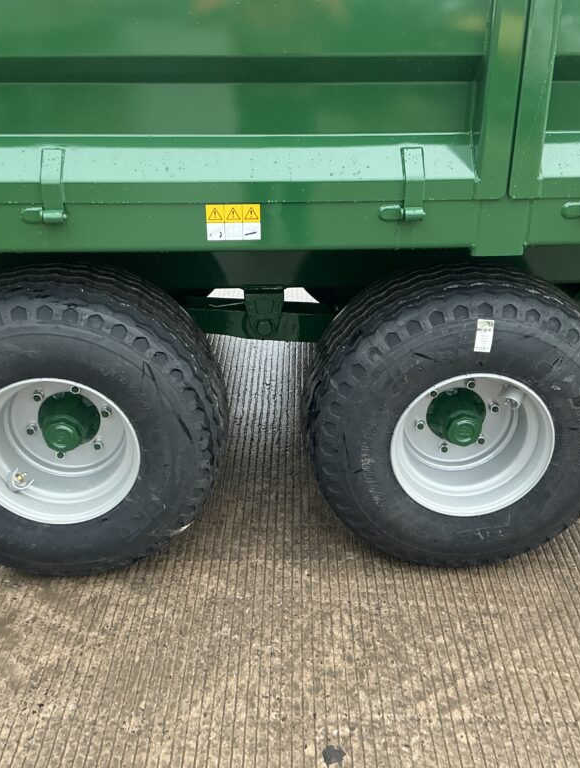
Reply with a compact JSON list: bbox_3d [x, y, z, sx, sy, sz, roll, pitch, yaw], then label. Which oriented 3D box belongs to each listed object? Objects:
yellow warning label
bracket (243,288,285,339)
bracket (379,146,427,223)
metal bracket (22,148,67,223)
[{"bbox_3d":[-0.122,-0.352,1.810,0.118,0.079,0.003,-1,25,-2],"label":"yellow warning label"},{"bbox_3d":[-0.080,-0.225,2.558,0.124,0.158,0.110,-1,25,-2],"label":"bracket"},{"bbox_3d":[0.246,-0.431,1.800,0.103,0.149,0.070,-1,25,-2],"label":"bracket"},{"bbox_3d":[-0.528,-0.421,1.769,0.098,0.148,0.070,-1,25,-2],"label":"metal bracket"}]

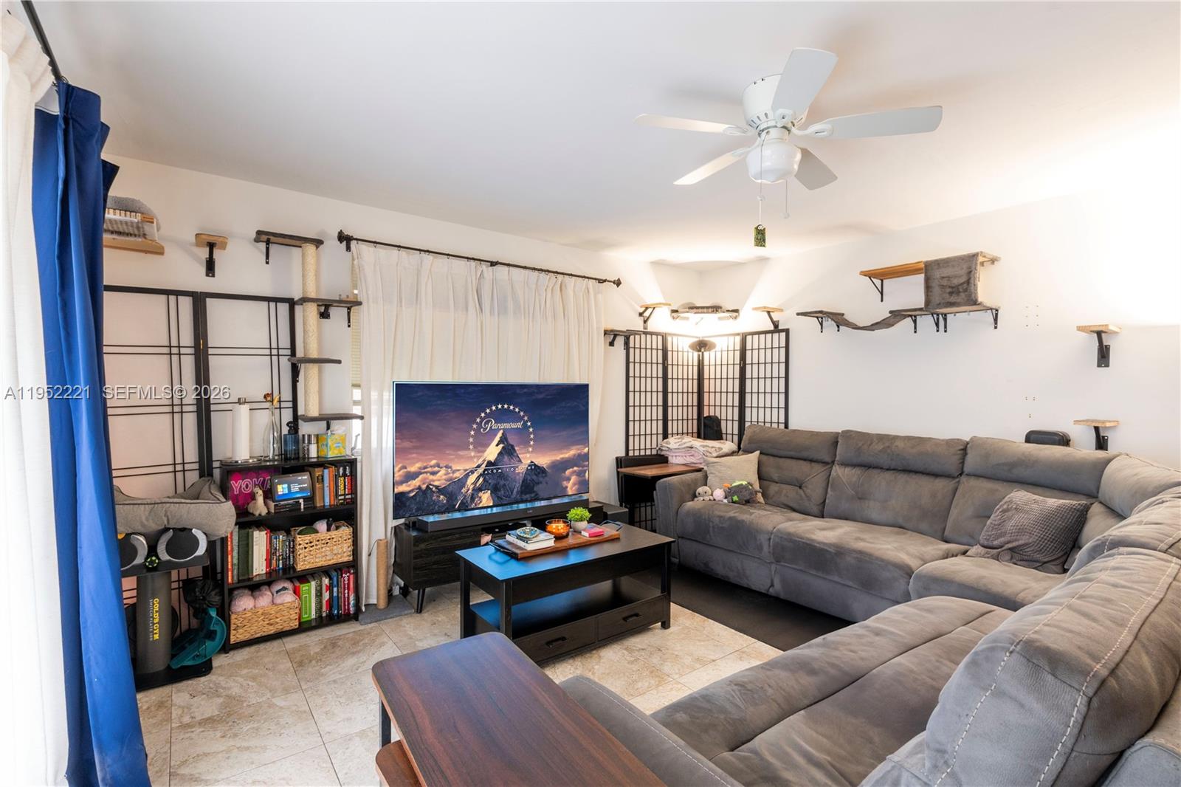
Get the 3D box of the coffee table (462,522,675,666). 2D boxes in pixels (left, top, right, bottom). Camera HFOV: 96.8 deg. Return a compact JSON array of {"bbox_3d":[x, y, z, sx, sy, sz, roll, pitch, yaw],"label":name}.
[{"bbox_3d":[-0.105,1.057,2.790,1.055,0.497,0.500,0,1,-36],"label":"coffee table"}]

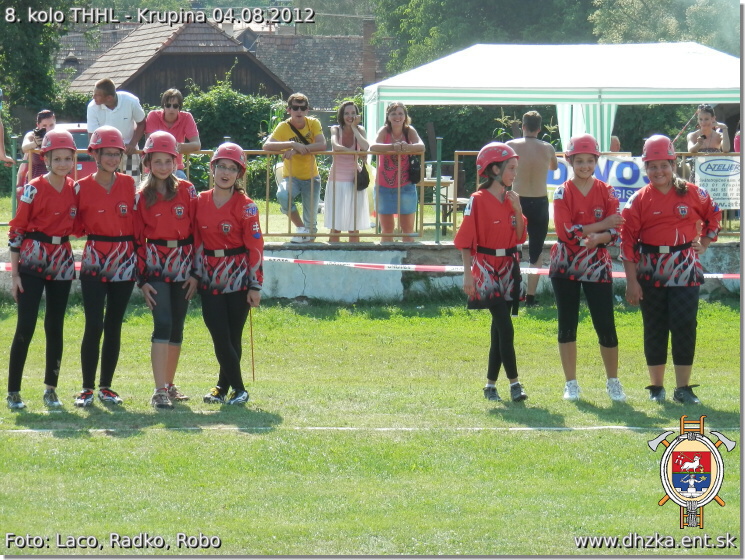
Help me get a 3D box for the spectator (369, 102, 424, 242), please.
[{"bbox_3d":[0.245,-1.016,25.487,0.561,1.575,0.480,0,4,0],"label":"spectator"}]

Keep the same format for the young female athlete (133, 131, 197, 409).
[{"bbox_3d":[-1.243,-0.063,15.000,0.420,1.659,0.340,0,4,-3],"label":"young female athlete"}]

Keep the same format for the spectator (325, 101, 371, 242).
[{"bbox_3d":[-0.255,-1.026,25.486,0.469,1.595,0.420,0,4,5],"label":"spectator"}]

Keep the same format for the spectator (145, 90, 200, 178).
[{"bbox_3d":[-2.040,-1.082,25.482,0.582,1.728,0.550,0,4,0],"label":"spectator"}]

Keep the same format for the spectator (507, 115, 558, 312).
[{"bbox_3d":[1.483,-0.667,23.300,0.520,1.818,0.360,0,4,3],"label":"spectator"}]

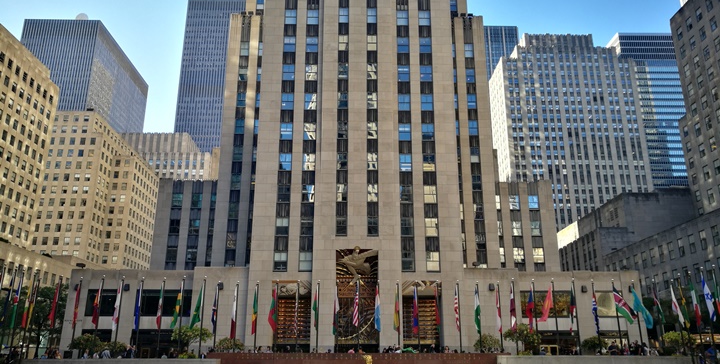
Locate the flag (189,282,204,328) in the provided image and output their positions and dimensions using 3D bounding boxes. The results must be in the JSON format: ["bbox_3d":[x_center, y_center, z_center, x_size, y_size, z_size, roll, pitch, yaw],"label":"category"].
[{"bbox_3d":[-11.176,8.626,38.448,0.733,2.880,0.380,0,-17,-1],"label":"flag"}]

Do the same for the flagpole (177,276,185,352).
[{"bbox_3d":[-11.191,8.884,34.798,0.130,5.970,0.130,0,-17,-1],"label":"flagpole"}]

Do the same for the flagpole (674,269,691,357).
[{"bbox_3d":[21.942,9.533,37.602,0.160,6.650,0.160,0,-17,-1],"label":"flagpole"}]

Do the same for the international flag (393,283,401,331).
[{"bbox_3d":[2.793,9.538,42.109,0.480,3.520,0.400,0,-17,-1],"label":"international flag"}]

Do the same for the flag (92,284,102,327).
[{"bbox_3d":[-17.886,8.534,38.339,0.420,2.873,0.380,0,-17,-1],"label":"flag"}]

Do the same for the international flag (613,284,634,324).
[{"bbox_3d":[17.271,8.015,36.810,1.442,2.573,0.600,0,-17,0],"label":"international flag"}]

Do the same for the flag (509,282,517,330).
[{"bbox_3d":[9.777,8.013,35.868,0.450,2.970,0.350,0,-17,-1],"label":"flag"}]

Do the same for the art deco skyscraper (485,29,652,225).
[{"bbox_3d":[81.096,3.626,218.951,52.101,125.587,27.000,0,-17,-1],"label":"art deco skyscraper"}]

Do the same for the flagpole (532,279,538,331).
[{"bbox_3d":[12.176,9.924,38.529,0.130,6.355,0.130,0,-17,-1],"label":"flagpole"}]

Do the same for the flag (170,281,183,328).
[{"bbox_3d":[-12.013,8.067,36.765,0.785,2.952,0.500,0,-17,0],"label":"flag"}]

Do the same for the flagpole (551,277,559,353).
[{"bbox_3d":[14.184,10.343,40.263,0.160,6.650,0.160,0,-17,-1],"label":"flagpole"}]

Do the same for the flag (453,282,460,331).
[{"bbox_3d":[6.443,8.326,37.194,0.420,3.050,0.350,0,-17,-1],"label":"flag"}]

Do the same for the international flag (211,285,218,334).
[{"bbox_3d":[-9.584,8.470,37.253,0.420,3.180,0.350,0,-17,-1],"label":"international flag"}]

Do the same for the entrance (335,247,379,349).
[{"bbox_3d":[-0.254,12.475,56.241,4.250,11.560,1.000,0,-17,-1],"label":"entrance"}]

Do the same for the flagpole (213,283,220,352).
[{"bbox_3d":[-9.899,9.949,38.795,0.140,5.996,0.140,0,-17,0],"label":"flagpole"}]

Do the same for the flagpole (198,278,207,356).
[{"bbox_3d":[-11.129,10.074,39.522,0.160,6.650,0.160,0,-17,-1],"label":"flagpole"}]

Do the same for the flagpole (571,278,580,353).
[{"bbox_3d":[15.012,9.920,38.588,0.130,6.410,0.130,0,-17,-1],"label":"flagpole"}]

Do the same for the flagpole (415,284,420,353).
[{"bbox_3d":[4.066,9.955,38.806,0.140,6.074,0.140,0,-17,0],"label":"flagpole"}]

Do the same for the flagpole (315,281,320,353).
[{"bbox_3d":[-2.899,9.933,38.806,0.140,6.074,0.140,0,-17,0],"label":"flagpole"}]

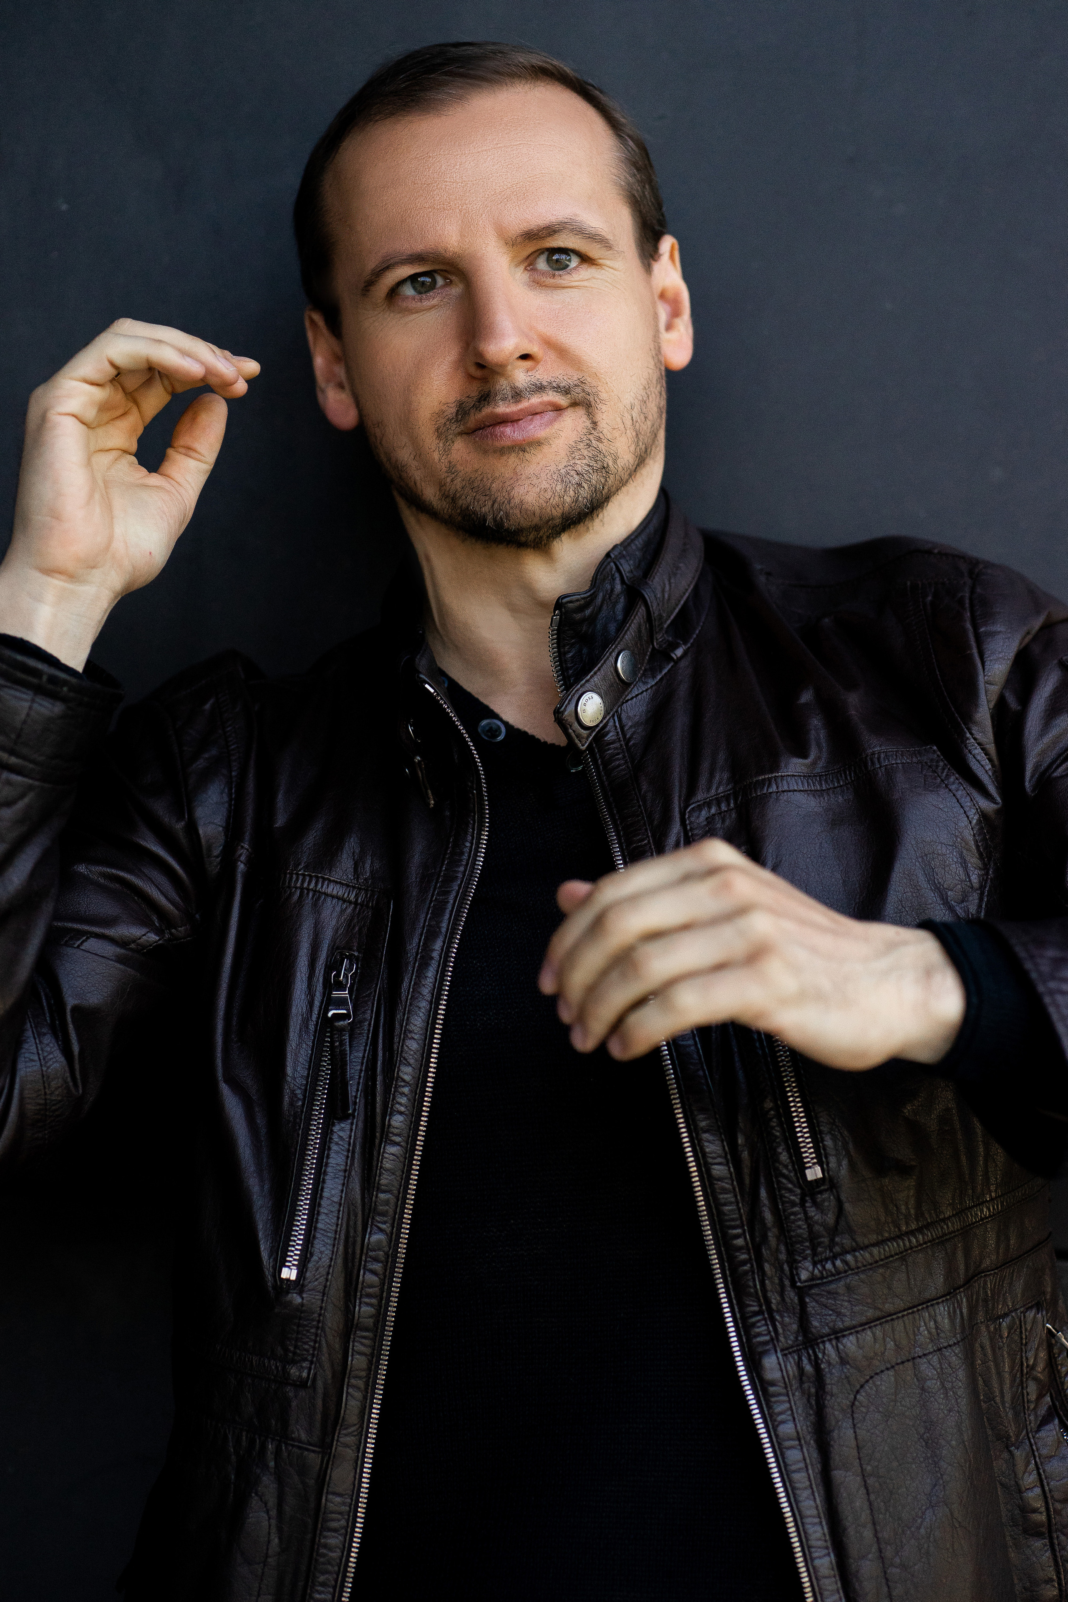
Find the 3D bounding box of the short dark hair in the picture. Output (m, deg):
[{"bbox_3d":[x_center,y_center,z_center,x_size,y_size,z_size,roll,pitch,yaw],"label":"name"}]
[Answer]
[{"bbox_3d":[-0.025,-0.276,1.825,0.174,0.180,0.185,-10,0,2],"label":"short dark hair"}]

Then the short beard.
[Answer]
[{"bbox_3d":[-0.007,-0.159,1.757,0.145,0.080,0.095,-10,0,2],"label":"short beard"}]

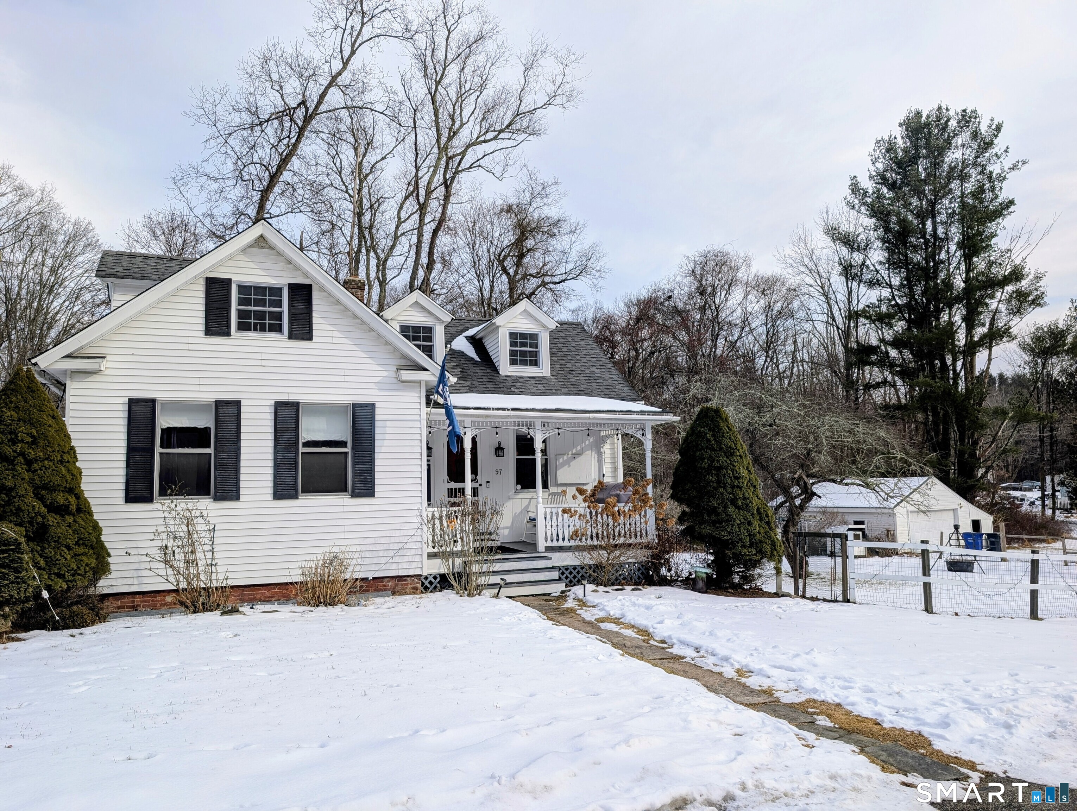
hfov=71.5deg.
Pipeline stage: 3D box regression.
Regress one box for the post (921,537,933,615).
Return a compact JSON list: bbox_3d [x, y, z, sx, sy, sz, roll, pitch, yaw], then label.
[{"bbox_3d":[6.349,2.806,12.267,0.100,1.192,0.100,-6,-8,37],"label":"post"}]

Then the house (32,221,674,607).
[{"bbox_3d":[-3.590,0.541,16.342,10.973,6.164,8.978,1,-7,-21],"label":"house"}]

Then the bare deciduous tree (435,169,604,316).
[{"bbox_3d":[-0.988,-2.660,36.386,8.200,18.513,7.500,-1,-6,-1],"label":"bare deciduous tree"}]

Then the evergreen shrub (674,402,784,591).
[{"bbox_3d":[3.317,1.628,13.587,1.950,3.325,1.950,1,-7,-21],"label":"evergreen shrub"}]

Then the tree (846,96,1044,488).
[{"bbox_3d":[24.948,-7.022,46.903,11.800,24.988,10.500,-5,-7,28],"label":"tree"}]

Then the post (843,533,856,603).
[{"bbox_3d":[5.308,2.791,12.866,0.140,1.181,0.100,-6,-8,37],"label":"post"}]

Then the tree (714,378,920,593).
[{"bbox_3d":[6.610,1.778,17.641,5.000,4.940,4.800,-4,-7,20],"label":"tree"}]

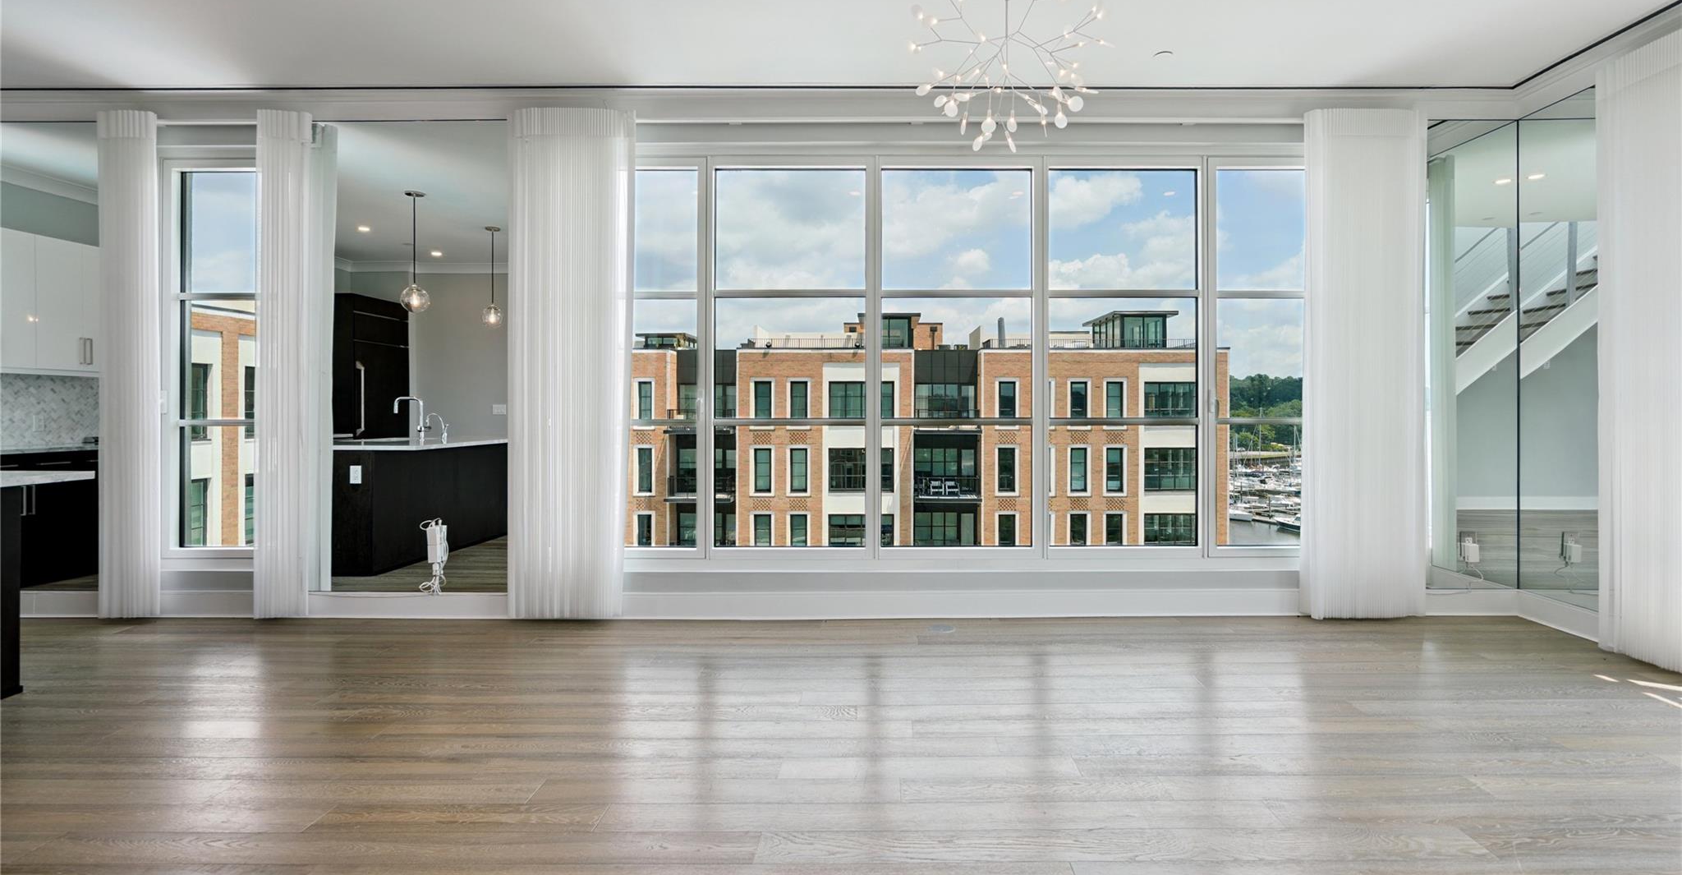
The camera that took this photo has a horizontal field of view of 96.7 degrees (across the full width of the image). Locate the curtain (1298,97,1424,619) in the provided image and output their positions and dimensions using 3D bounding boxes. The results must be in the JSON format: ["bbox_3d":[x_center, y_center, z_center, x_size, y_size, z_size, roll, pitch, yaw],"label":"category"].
[{"bbox_3d":[2.855,-0.415,4.120,0.650,2.810,0.150,0,0,0],"label":"curtain"}]

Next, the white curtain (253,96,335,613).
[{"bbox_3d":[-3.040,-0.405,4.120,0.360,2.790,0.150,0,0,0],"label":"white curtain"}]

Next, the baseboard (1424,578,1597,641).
[{"bbox_3d":[3.547,0.905,3.970,0.545,0.170,0.480,0,0,0],"label":"baseboard"}]

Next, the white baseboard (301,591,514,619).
[{"bbox_3d":[-2.439,0.940,4.210,1.169,0.163,0.030,0,0,0],"label":"white baseboard"}]

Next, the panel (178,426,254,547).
[{"bbox_3d":[-3.548,0.286,4.280,0.512,0.693,0.030,0,0,0],"label":"panel"}]

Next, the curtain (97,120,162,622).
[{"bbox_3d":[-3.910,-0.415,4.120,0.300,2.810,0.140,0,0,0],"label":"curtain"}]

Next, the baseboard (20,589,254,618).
[{"bbox_3d":[-3.964,0.935,4.210,1.332,0.159,0.030,0,0,0],"label":"baseboard"}]

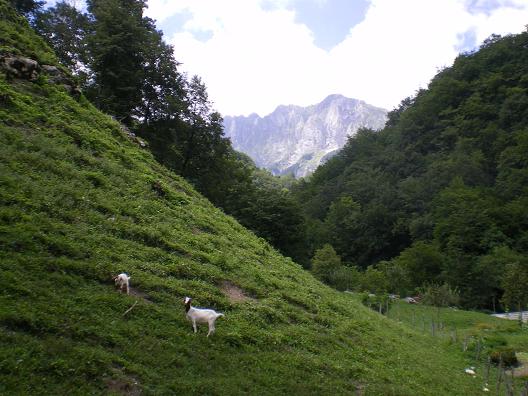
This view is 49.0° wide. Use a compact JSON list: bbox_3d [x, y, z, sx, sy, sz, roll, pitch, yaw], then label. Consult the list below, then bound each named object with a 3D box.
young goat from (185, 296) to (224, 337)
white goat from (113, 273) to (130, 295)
[{"bbox_3d":[-1.057,2.106,10.300,0.680,0.690,0.210,1,-3,-13],"label":"young goat"},{"bbox_3d":[-2.852,1.711,11.600,0.220,0.440,0.620,-1,-3,14],"label":"white goat"}]

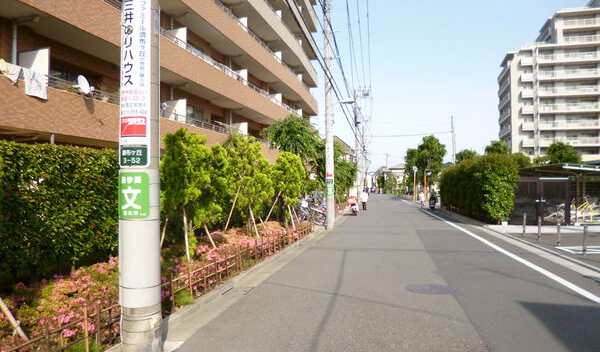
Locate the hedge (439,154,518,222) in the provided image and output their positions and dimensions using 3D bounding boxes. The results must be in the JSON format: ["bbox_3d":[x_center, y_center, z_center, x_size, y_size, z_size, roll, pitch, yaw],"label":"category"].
[{"bbox_3d":[10.500,0.800,25.900,1.400,3.050,16.000,0,-2,12],"label":"hedge"}]

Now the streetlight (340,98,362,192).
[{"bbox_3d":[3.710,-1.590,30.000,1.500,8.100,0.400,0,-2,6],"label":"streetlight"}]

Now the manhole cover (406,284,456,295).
[{"bbox_3d":[1.963,1.700,6.210,0.740,0.020,0.740,0,-2,12],"label":"manhole cover"}]

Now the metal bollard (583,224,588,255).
[{"bbox_3d":[6.310,1.430,9.200,0.090,0.670,0.090,0,-2,0],"label":"metal bollard"}]

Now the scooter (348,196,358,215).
[{"bbox_3d":[3.200,1.740,24.600,0.700,1.140,1.800,0,-2,12],"label":"scooter"}]

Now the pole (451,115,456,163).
[{"bbox_3d":[20.400,-2.400,55.000,0.320,11.100,0.320,0,-2,0],"label":"pole"}]

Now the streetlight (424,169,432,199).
[{"bbox_3d":[11.430,1.020,37.000,0.700,3.350,0.350,0,-2,14],"label":"streetlight"}]

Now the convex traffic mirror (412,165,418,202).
[{"bbox_3d":[12.200,0.810,44.000,0.620,3.800,0.350,0,-1,9],"label":"convex traffic mirror"}]

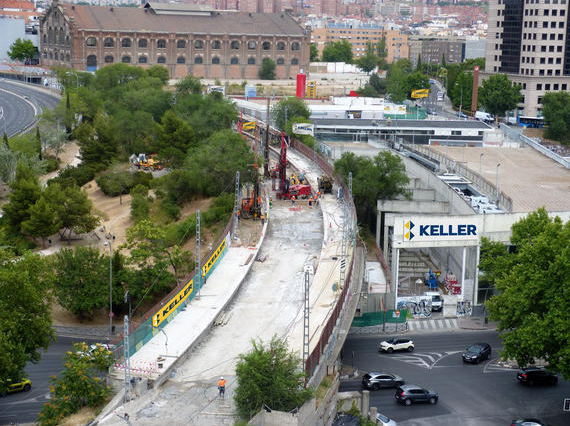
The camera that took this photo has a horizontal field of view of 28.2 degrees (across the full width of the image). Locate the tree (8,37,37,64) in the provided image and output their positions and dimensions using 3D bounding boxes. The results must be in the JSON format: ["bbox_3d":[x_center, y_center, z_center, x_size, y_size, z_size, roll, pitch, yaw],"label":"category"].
[{"bbox_3d":[-105.474,-64.846,455.000,12.000,12.000,11.000,1,12,0],"label":"tree"}]

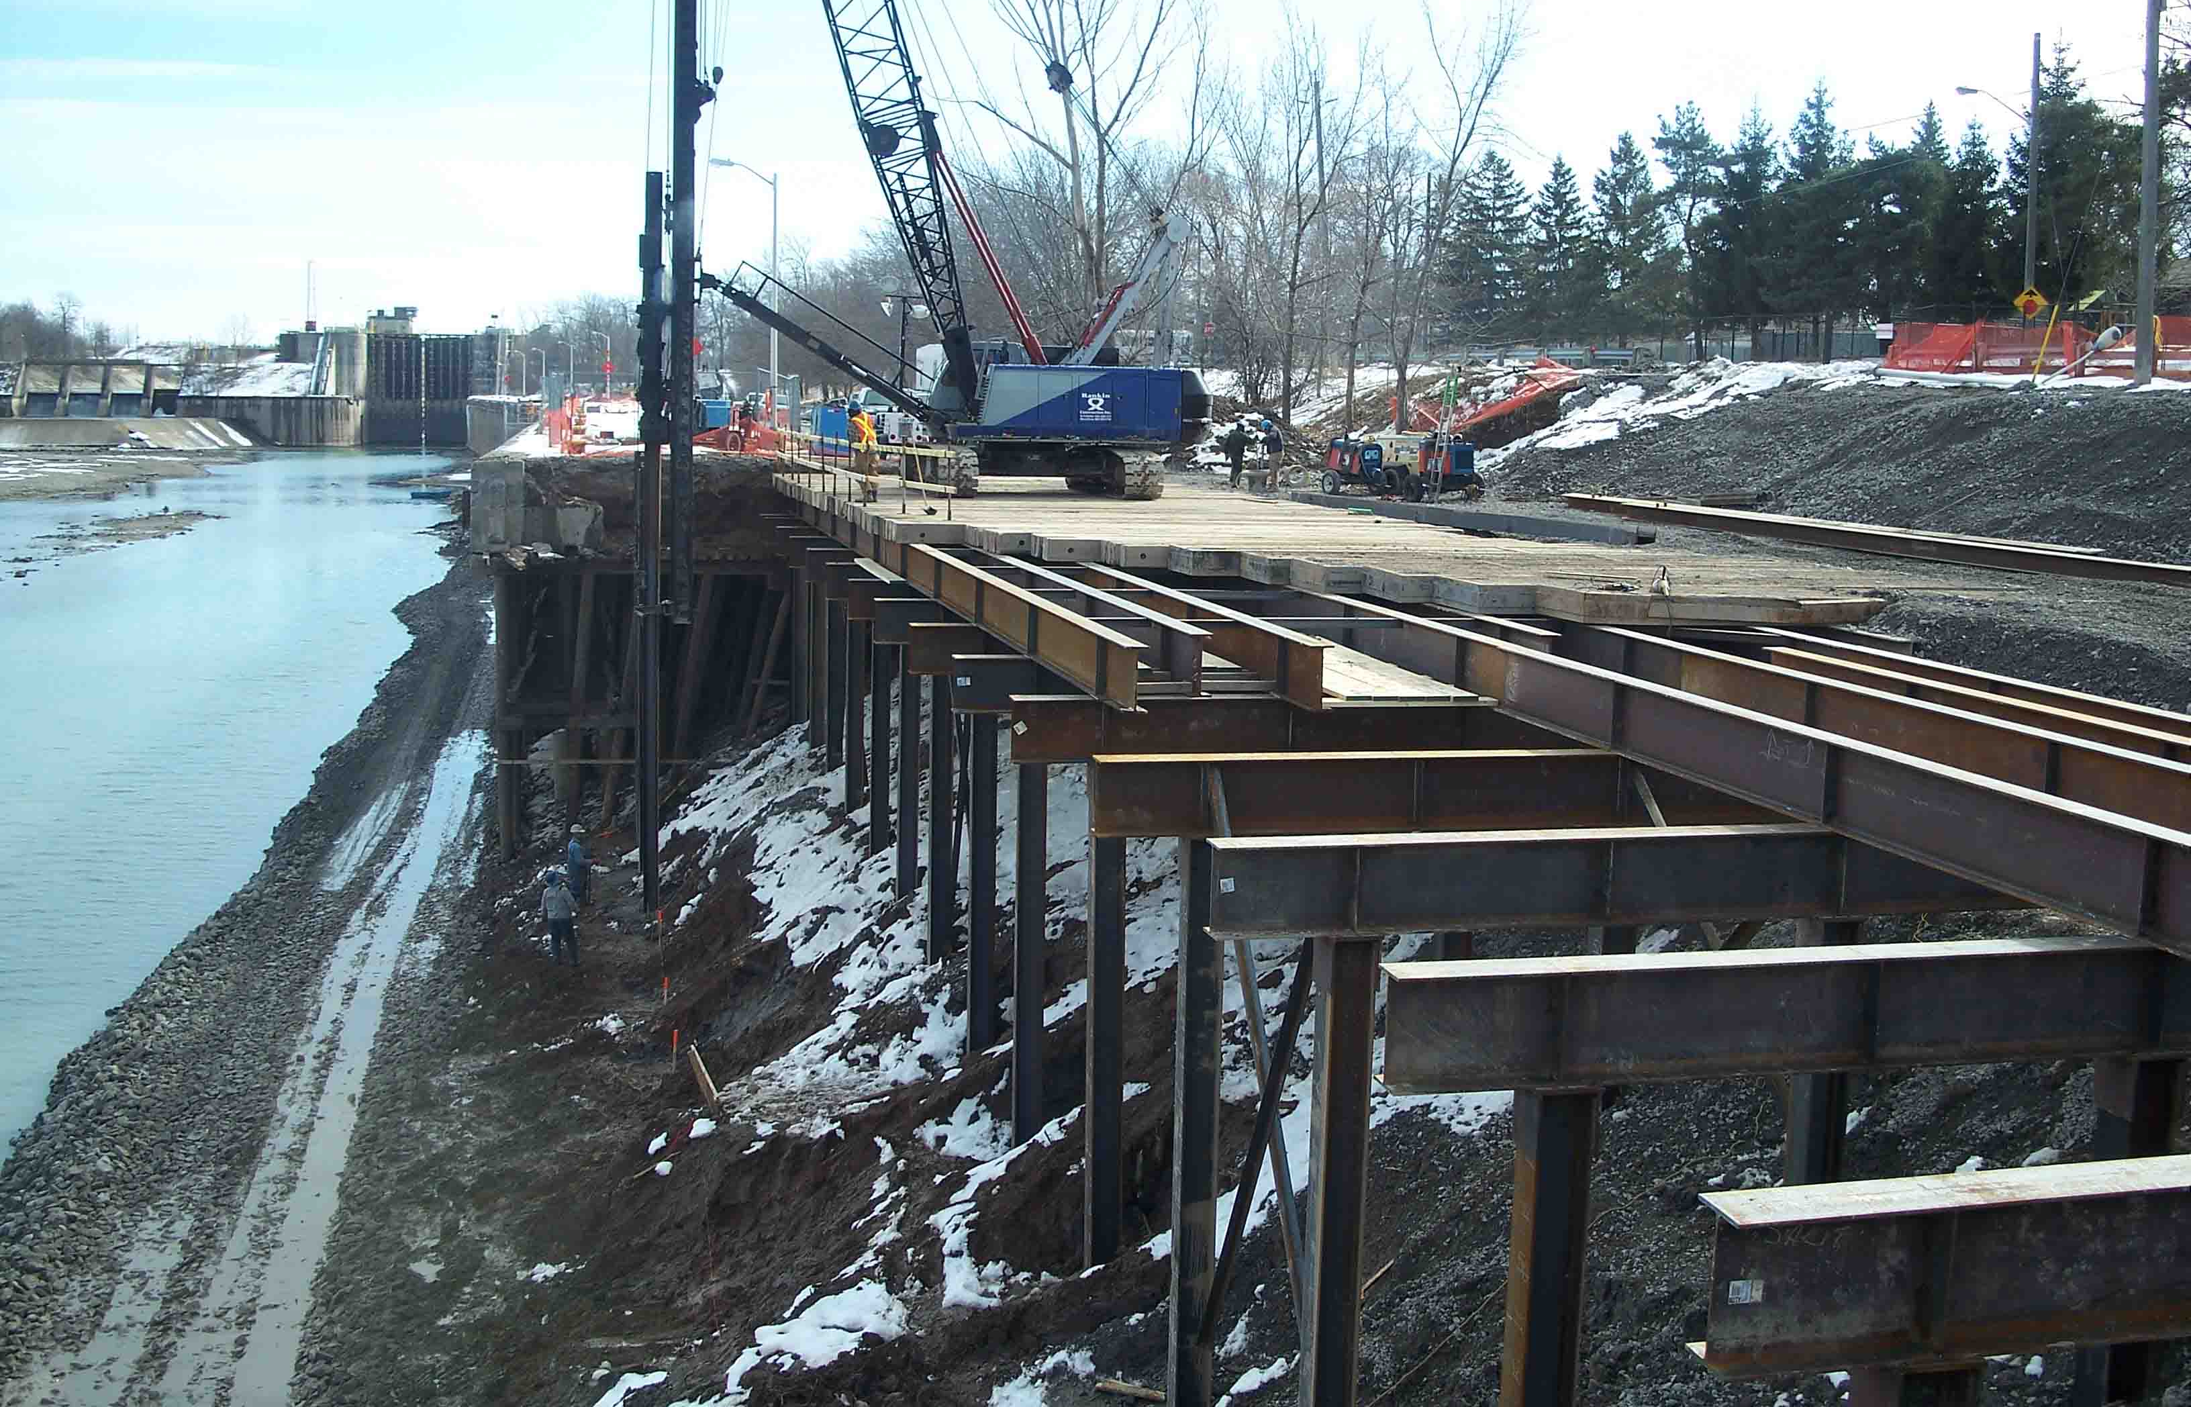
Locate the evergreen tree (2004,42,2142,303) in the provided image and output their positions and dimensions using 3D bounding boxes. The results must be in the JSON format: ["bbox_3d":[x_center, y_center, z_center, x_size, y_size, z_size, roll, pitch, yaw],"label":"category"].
[{"bbox_3d":[33.405,-17.318,80.000,4.600,9.714,4.600,5,9,25],"label":"evergreen tree"}]

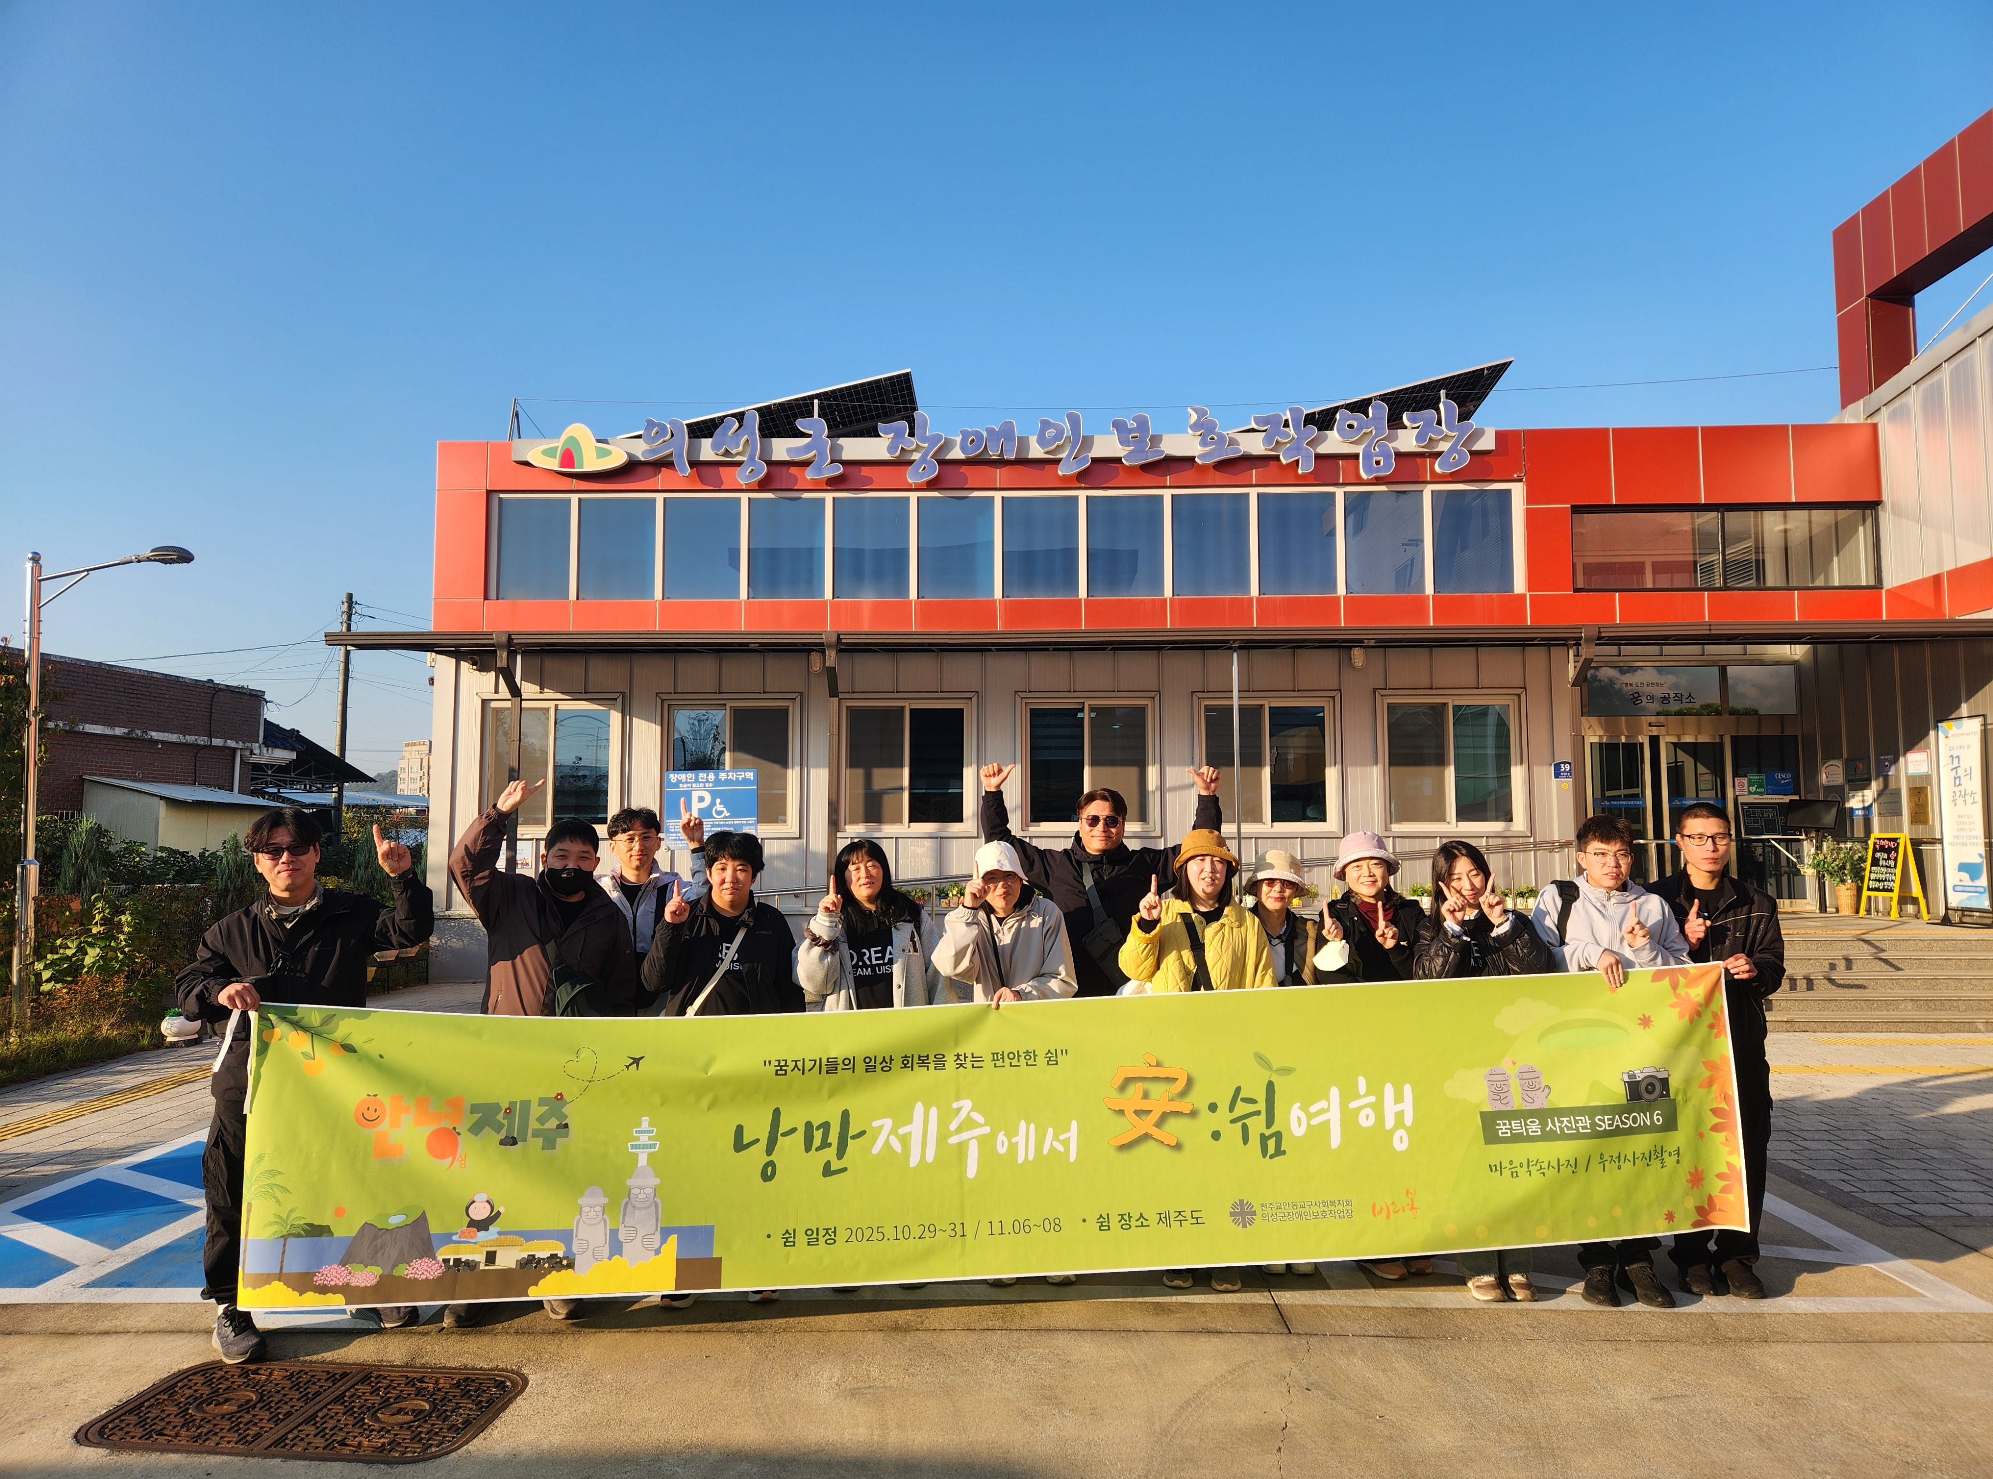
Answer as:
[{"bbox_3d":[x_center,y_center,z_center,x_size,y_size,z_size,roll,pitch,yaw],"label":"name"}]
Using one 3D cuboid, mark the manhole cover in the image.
[{"bbox_3d":[-1.952,1.908,3.737,1.074,0.040,0.560,-1,-4,6],"label":"manhole cover"}]

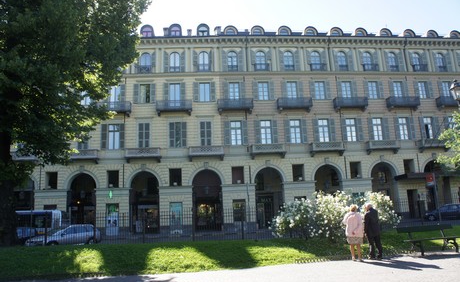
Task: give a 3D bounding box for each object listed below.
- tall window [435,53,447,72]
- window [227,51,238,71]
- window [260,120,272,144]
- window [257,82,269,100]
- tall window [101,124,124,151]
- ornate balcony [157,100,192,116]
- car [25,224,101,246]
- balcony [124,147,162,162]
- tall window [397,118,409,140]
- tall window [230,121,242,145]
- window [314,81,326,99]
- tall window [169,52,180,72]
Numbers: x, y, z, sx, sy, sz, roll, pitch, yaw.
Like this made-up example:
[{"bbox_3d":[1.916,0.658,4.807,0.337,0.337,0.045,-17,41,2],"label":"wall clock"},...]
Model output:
[{"bbox_3d":[23.314,-8.695,38.223,1.130,2.306,0.250,-2,-11,-5],"label":"tall window"},{"bbox_3d":[0.288,-9.267,39.680,1.350,2.500,0.250,-2,-13,-5],"label":"window"},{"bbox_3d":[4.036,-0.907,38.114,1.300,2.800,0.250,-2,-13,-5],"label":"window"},{"bbox_3d":[3.515,-5.312,37.012,1.140,2.070,0.250,-2,-11,-5],"label":"window"},{"bbox_3d":[-10.808,-0.297,31.879,2.157,2.454,0.250,-2,-12,-5],"label":"tall window"},{"bbox_3d":[-5.663,-3.347,35.338,3.560,1.350,1.000,-2,-11,-5],"label":"ornate balcony"},{"bbox_3d":[-10.678,6.178,22.329,1.720,1.470,4.150,-12,-15,38],"label":"car"},{"bbox_3d":[-8.508,1.328,33.902,3.500,1.270,1.000,-2,-12,-4],"label":"balcony"},{"bbox_3d":[17.139,-1.137,34.352,1.164,2.238,0.250,-2,-12,-5],"label":"tall window"},{"bbox_3d":[0.674,-0.768,34.813,1.100,2.500,0.250,-2,-12,-4],"label":"tall window"},{"bbox_3d":[9.582,-5.329,36.467,1.130,2.019,0.250,-2,-11,-5],"label":"window"},{"bbox_3d":[-5.717,-8.186,35.850,1.132,2.278,0.250,-2,-11,-5],"label":"tall window"}]

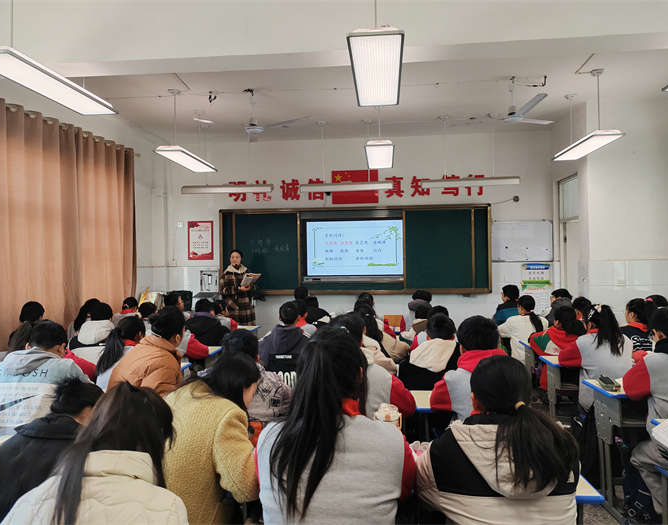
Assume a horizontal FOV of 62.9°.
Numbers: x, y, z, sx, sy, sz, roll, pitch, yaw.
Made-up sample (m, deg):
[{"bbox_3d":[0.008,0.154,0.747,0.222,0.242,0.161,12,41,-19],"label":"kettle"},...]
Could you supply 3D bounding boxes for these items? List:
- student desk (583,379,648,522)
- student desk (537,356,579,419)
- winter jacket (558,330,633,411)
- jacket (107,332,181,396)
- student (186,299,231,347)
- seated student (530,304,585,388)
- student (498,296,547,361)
[{"bbox_3d":[1.840,1.087,3.165,0.600,0.720,0.410,-1,-1,5],"label":"student desk"},{"bbox_3d":[1.881,1.069,4.016,0.600,0.680,0.400,-1,-1,5],"label":"student desk"},{"bbox_3d":[1.735,0.703,3.592,0.410,0.535,0.490,-1,-1,0],"label":"winter jacket"},{"bbox_3d":[-1.219,0.774,3.590,0.520,0.600,0.450,-1,-1,20],"label":"jacket"},{"bbox_3d":[-1.218,0.938,5.456,0.460,1.156,0.600,-1,-1,5],"label":"student"},{"bbox_3d":[1.887,0.889,4.579,0.460,1.048,0.600,-1,-1,-5],"label":"seated student"},{"bbox_3d":[1.880,0.891,5.465,0.475,1.135,0.650,-1,-1,-3],"label":"student"}]

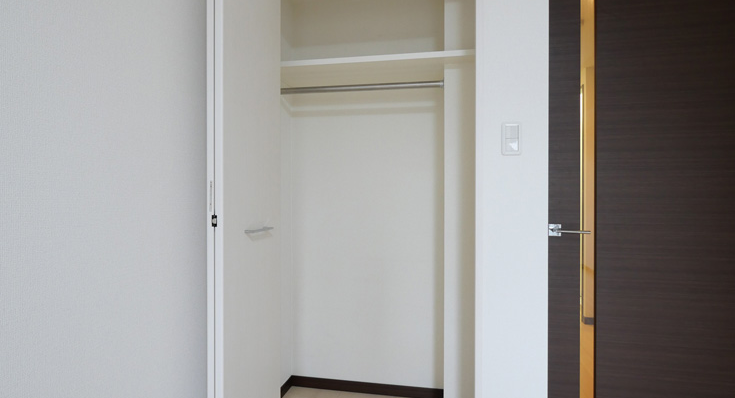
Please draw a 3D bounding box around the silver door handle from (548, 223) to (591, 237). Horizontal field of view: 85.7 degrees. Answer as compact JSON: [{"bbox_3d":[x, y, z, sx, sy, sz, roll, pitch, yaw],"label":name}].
[{"bbox_3d":[0.824,0.132,1.617,0.144,0.051,0.058,0,0,11],"label":"silver door handle"}]

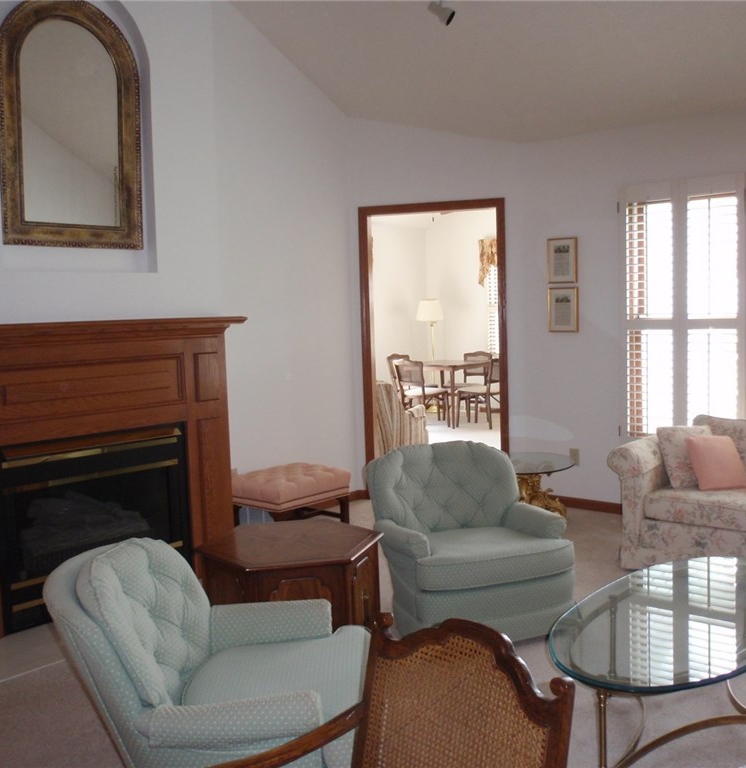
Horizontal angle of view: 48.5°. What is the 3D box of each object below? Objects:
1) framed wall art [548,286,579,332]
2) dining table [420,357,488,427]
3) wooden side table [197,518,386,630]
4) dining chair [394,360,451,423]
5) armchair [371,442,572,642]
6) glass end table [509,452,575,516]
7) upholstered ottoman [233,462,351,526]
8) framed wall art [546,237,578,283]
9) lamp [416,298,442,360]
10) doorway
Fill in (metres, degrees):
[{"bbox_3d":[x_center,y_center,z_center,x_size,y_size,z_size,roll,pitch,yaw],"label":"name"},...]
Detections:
[{"bbox_3d":[1.286,-0.496,5.584,0.224,0.302,0.025,3,7,42],"label":"framed wall art"},{"bbox_3d":[0.908,0.113,10.198,0.829,0.725,0.829,3,7,42],"label":"dining table"},{"bbox_3d":[-0.317,0.866,3.298,0.651,0.493,0.750,0,5,19],"label":"wooden side table"},{"bbox_3d":[0.572,0.115,9.707,0.454,0.829,0.533,3,7,43],"label":"dining chair"},{"bbox_3d":[0.400,0.665,3.734,0.750,0.770,0.790,-4,5,-18],"label":"armchair"},{"bbox_3d":[0.879,0.700,5.046,0.691,0.444,0.691,3,7,42],"label":"glass end table"},{"bbox_3d":[-0.487,0.742,4.982,0.444,0.464,0.563,3,7,42],"label":"upholstered ottoman"},{"bbox_3d":[1.273,-0.824,5.556,0.225,0.302,0.025,3,7,42],"label":"framed wall art"},{"bbox_3d":[0.802,-0.386,11.335,0.375,1.532,0.375,3,7,42],"label":"lamp"},{"bbox_3d":[0.448,-0.213,5.961,1.042,2.134,0.128,-1,5,13],"label":"doorway"}]

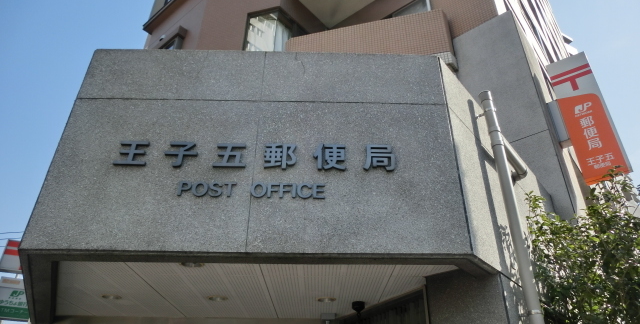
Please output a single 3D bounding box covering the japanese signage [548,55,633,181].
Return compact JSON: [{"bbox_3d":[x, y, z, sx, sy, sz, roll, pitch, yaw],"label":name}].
[{"bbox_3d":[3.511,-0.598,5.842,0.500,1.880,0.220,-23,-38,33],"label":"japanese signage"}]

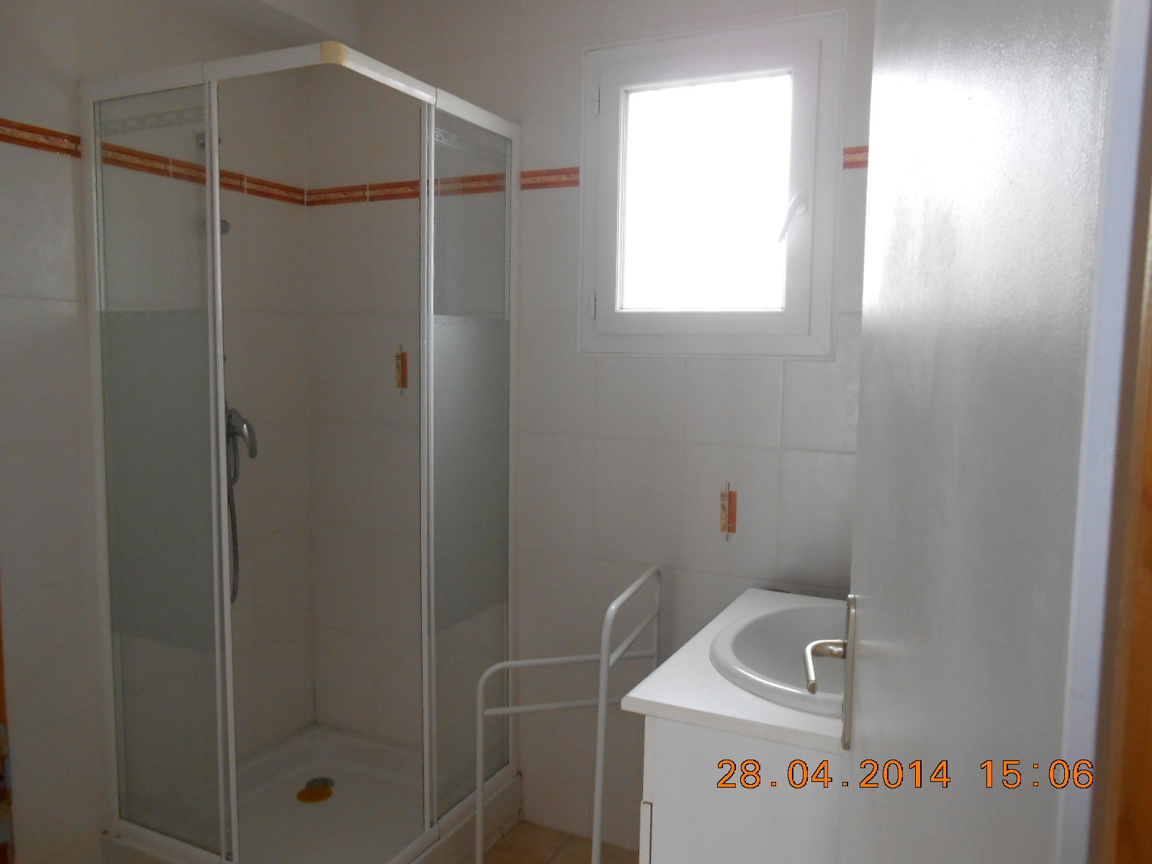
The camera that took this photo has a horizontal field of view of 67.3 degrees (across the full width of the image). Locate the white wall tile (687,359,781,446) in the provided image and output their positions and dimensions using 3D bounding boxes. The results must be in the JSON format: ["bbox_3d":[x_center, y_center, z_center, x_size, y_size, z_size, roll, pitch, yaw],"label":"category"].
[{"bbox_3d":[0.395,-0.073,2.171,0.250,0.216,0.010,4,6,25],"label":"white wall tile"}]

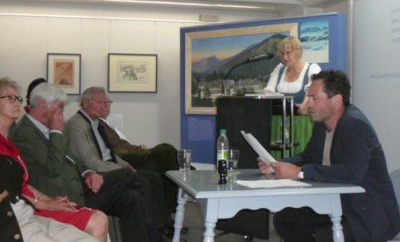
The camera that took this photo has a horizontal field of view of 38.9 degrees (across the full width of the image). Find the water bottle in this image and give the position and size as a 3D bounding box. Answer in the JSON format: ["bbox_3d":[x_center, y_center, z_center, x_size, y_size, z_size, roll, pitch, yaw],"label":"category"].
[{"bbox_3d":[0.112,0.174,2.776,0.060,0.262,0.060,0,2,12],"label":"water bottle"}]

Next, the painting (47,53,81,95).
[{"bbox_3d":[-1.619,-0.558,6.770,0.390,0.495,0.030,-1,2,-16],"label":"painting"}]

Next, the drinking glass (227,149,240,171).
[{"bbox_3d":[0.186,0.222,3.198,0.077,0.116,0.077,0,2,12],"label":"drinking glass"}]

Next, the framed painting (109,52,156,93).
[{"bbox_3d":[-0.823,-0.587,7.000,0.615,0.487,0.030,-1,2,-16],"label":"framed painting"}]

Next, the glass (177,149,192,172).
[{"bbox_3d":[-0.085,0.224,3.178,0.077,0.117,0.077,0,2,12],"label":"glass"}]

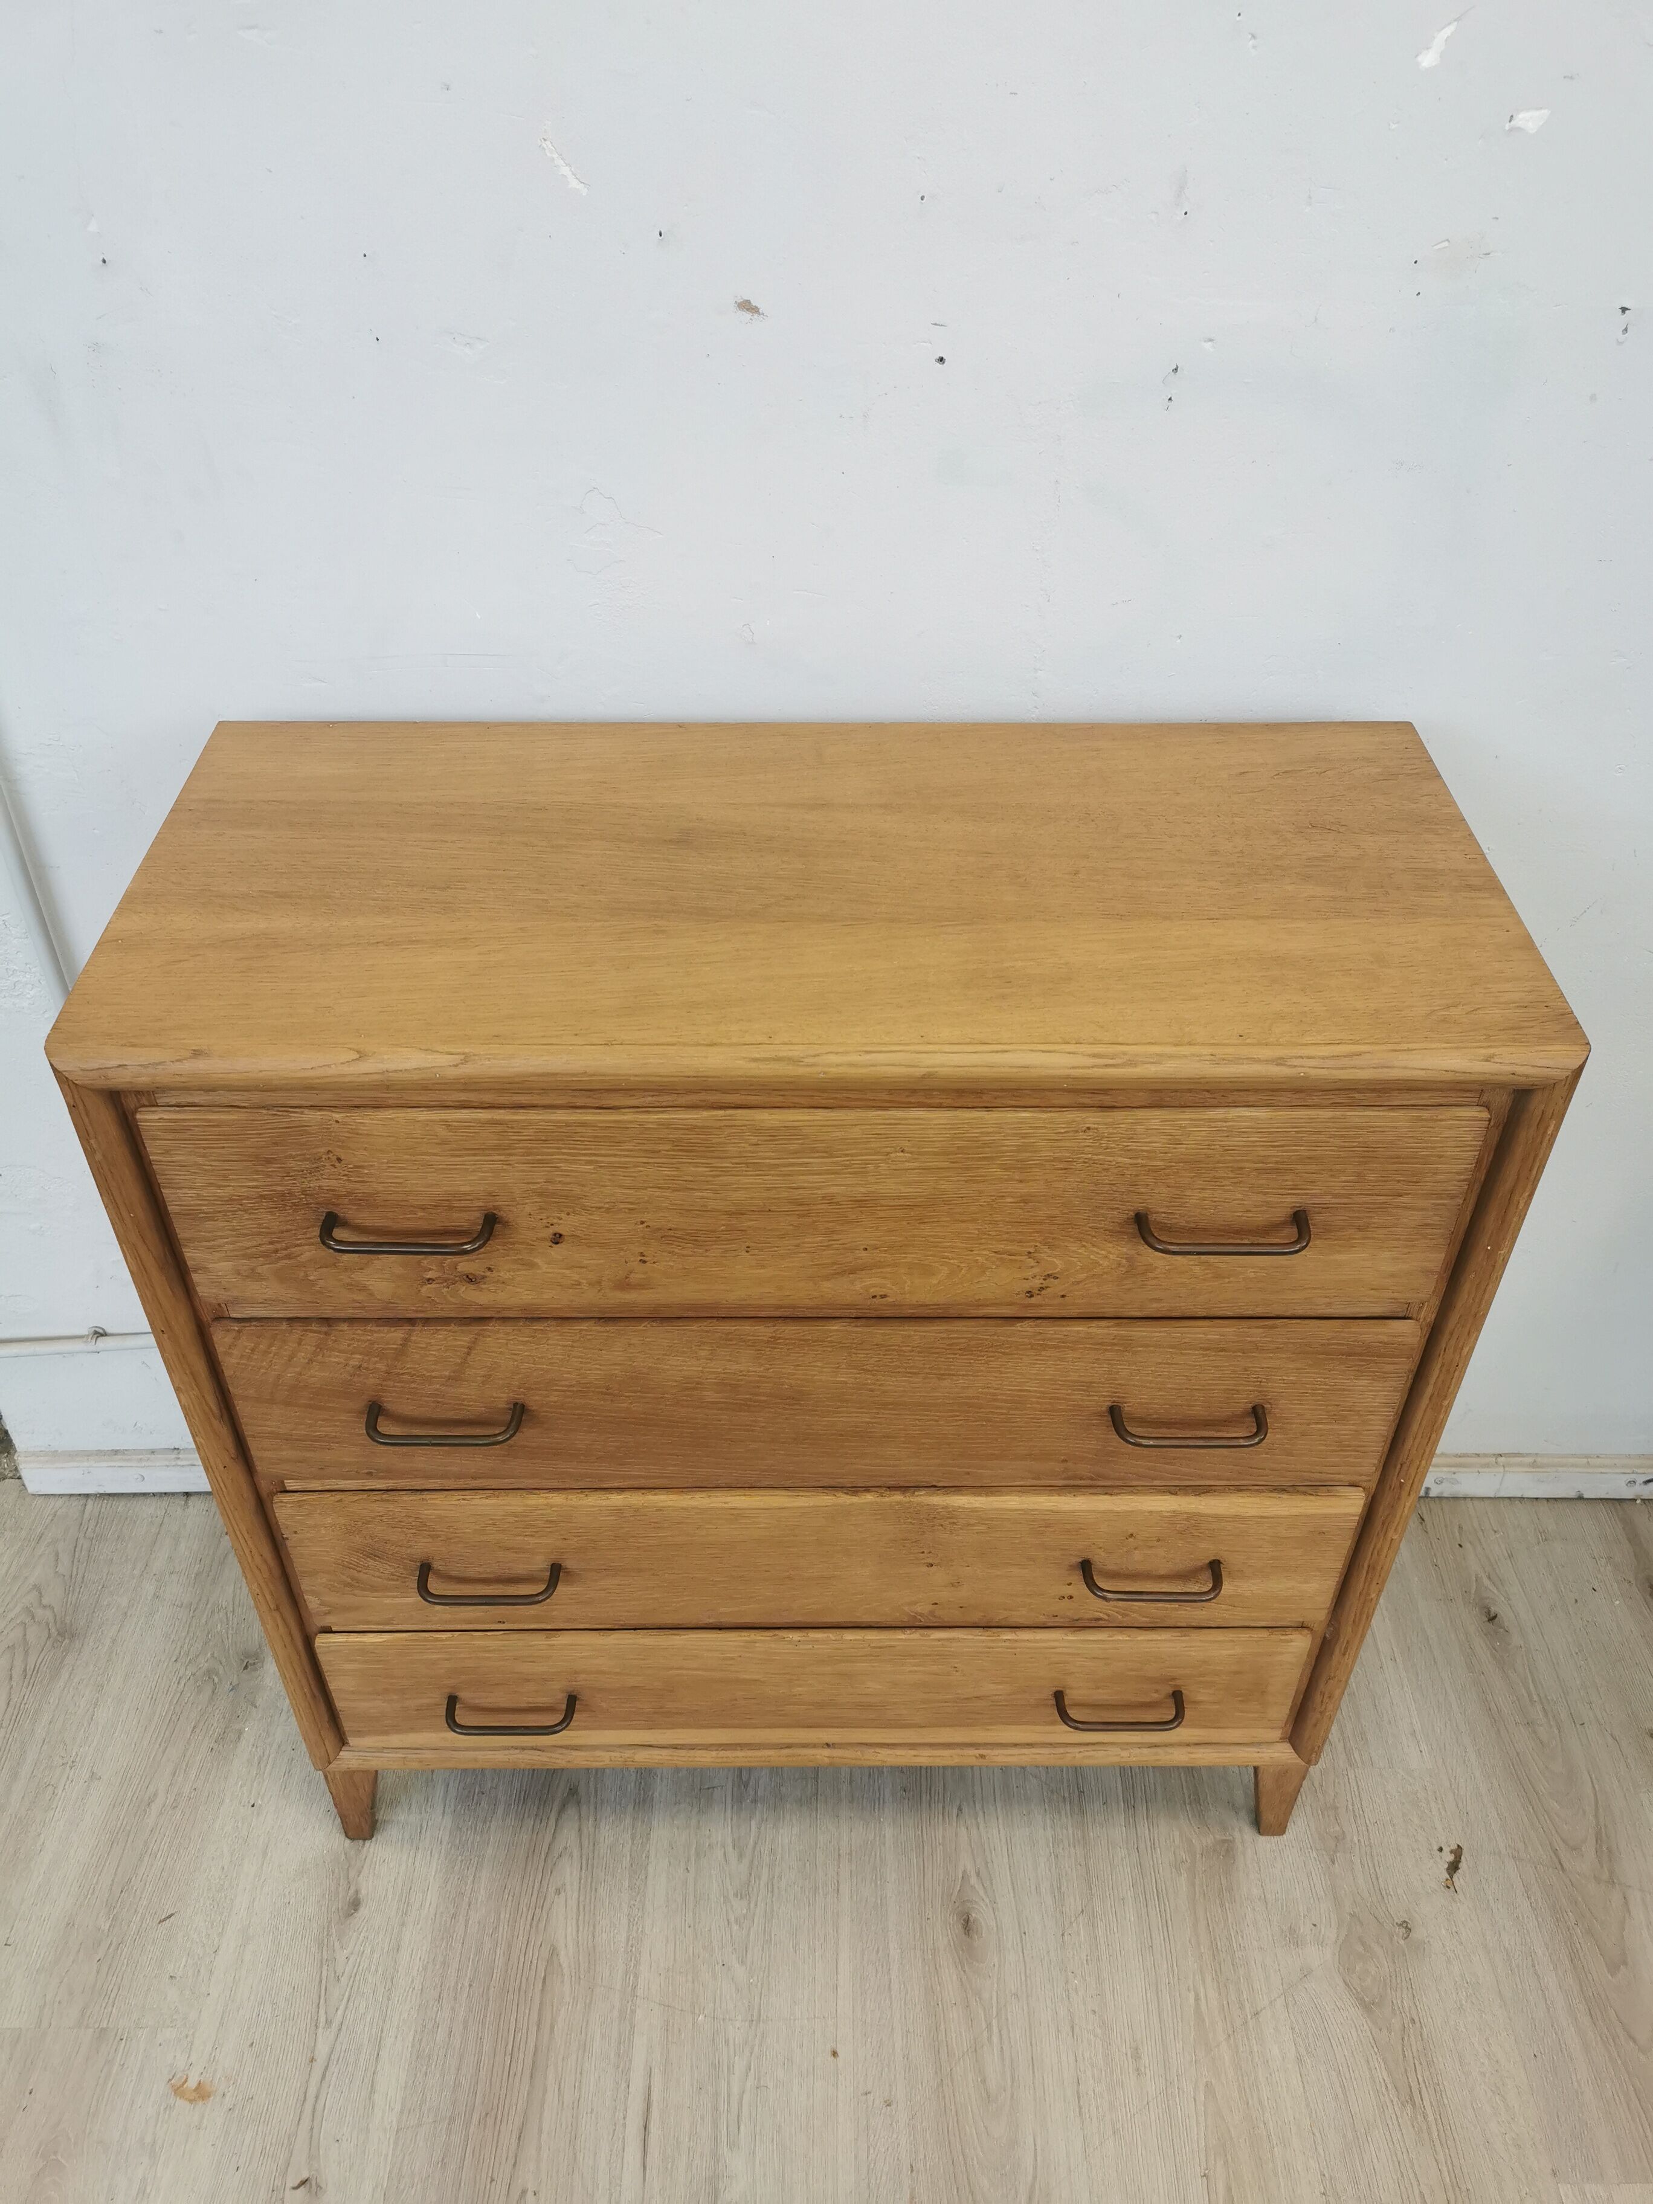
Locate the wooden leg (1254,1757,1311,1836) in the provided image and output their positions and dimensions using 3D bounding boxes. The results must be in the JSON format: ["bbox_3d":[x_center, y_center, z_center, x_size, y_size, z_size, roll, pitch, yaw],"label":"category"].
[{"bbox_3d":[0.415,0.633,1.614,0.047,0.140,0.045,0,41,0],"label":"wooden leg"}]

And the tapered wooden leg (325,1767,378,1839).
[{"bbox_3d":[-0.429,0.635,1.609,0.047,0.140,0.045,0,41,0],"label":"tapered wooden leg"}]

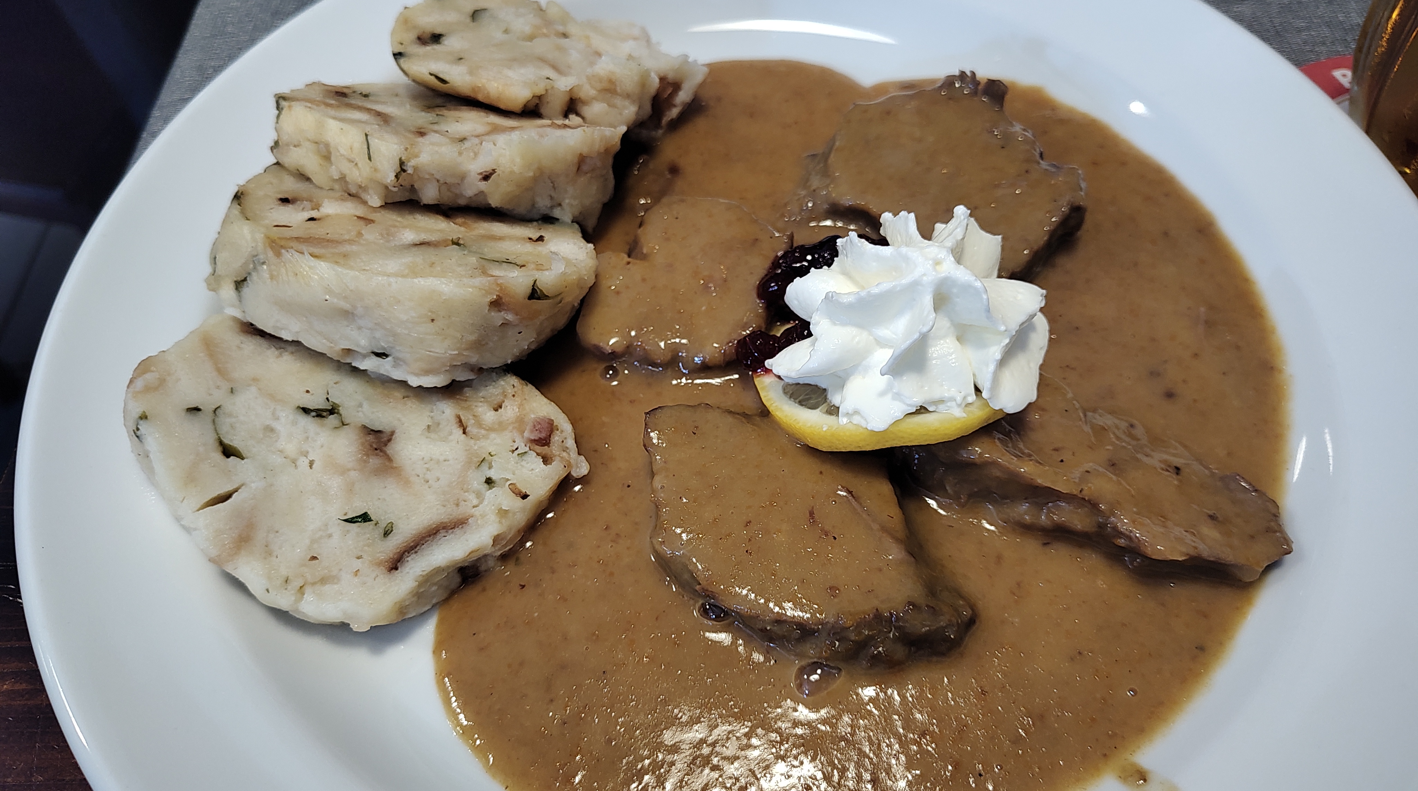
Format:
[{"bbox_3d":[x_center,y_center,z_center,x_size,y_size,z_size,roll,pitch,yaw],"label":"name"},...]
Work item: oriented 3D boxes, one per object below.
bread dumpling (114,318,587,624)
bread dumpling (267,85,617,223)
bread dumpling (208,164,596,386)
[{"bbox_3d":[-0.067,0.010,0.183,0.081,0.022,0.070,11,67,-12],"label":"bread dumpling"},{"bbox_3d":[-0.060,-0.058,0.222,0.081,0.020,0.067,12,21,3],"label":"bread dumpling"},{"bbox_3d":[-0.063,-0.030,0.204,0.079,0.022,0.071,15,27,4],"label":"bread dumpling"}]

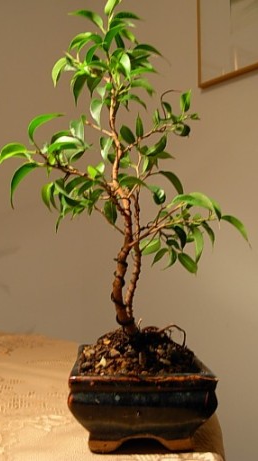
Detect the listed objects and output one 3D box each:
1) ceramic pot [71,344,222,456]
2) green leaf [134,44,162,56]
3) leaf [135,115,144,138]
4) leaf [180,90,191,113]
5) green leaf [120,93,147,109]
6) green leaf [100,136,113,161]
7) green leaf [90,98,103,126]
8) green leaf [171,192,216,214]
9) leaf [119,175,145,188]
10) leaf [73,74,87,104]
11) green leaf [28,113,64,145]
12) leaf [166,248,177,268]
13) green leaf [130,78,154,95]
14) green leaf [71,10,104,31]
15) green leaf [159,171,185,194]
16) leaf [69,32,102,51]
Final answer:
[{"bbox_3d":[0.009,0.171,0.527,0.130,0.069,0.175,0,-4,-3],"label":"ceramic pot"},{"bbox_3d":[0.022,-0.200,0.562,0.031,0.013,0.014,0,-4,0],"label":"green leaf"},{"bbox_3d":[0.012,-0.115,0.557,0.009,0.027,0.010,0,-4,0],"label":"leaf"},{"bbox_3d":[0.063,-0.143,0.560,0.012,0.025,0.011,0,-4,0],"label":"leaf"},{"bbox_3d":[0.004,-0.131,0.510,0.029,0.011,0.012,24,24,6],"label":"green leaf"},{"bbox_3d":[-0.023,-0.083,0.515,0.012,0.025,0.009,-7,-12,17],"label":"green leaf"},{"bbox_3d":[-0.036,-0.129,0.555,0.014,0.032,0.009,2,-12,22],"label":"green leaf"},{"bbox_3d":[0.063,-0.028,0.500,0.045,0.014,0.016,-3,30,-12],"label":"green leaf"},{"bbox_3d":[0.004,-0.052,0.540,0.037,0.010,0.014,21,34,22],"label":"leaf"},{"bbox_3d":[-0.048,-0.137,0.490,0.014,0.032,0.010,6,-7,25],"label":"leaf"},{"bbox_3d":[-0.083,-0.102,0.495,0.041,0.017,0.014,-43,11,15],"label":"green leaf"},{"bbox_3d":[0.045,0.030,0.555,0.011,0.026,0.009,30,-20,-28],"label":"leaf"},{"bbox_3d":[0.015,-0.160,0.565,0.033,0.009,0.013,36,31,18],"label":"green leaf"},{"bbox_3d":[-0.046,-0.243,0.580,0.043,0.014,0.010,24,-54,-11],"label":"green leaf"},{"bbox_3d":[0.050,-0.056,0.555,0.010,0.038,0.013,-52,-11,30],"label":"green leaf"},{"bbox_3d":[-0.043,-0.189,0.505,0.035,0.014,0.015,-15,27,-15],"label":"leaf"}]

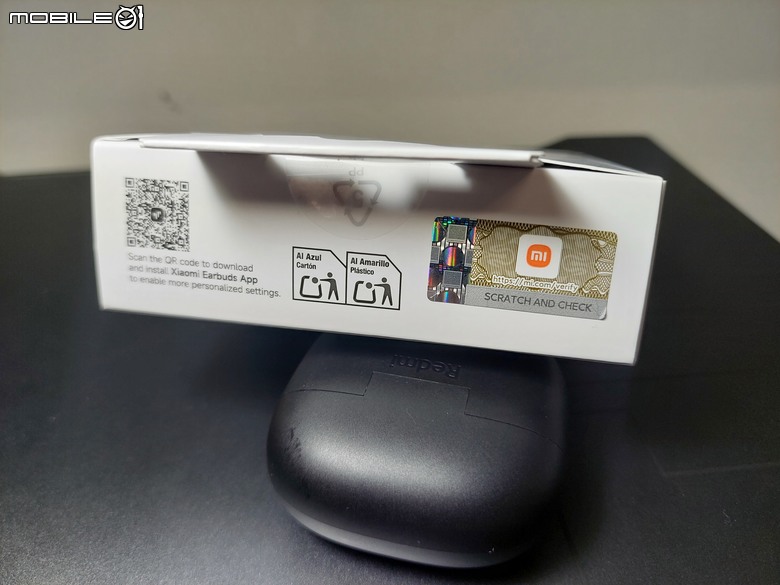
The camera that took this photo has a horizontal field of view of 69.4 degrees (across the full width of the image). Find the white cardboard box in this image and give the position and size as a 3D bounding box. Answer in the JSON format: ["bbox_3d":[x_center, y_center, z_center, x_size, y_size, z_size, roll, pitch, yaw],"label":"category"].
[{"bbox_3d":[0.001,-0.018,0.147,0.099,0.033,0.098,5,12,7],"label":"white cardboard box"}]

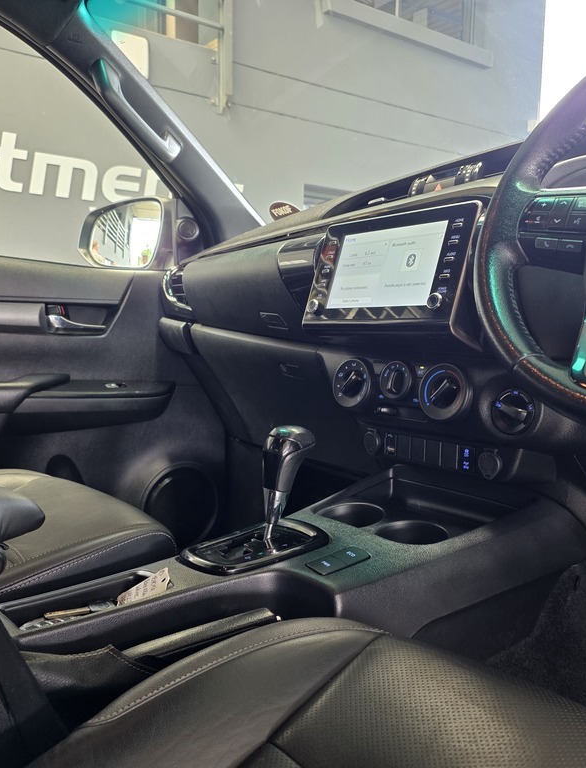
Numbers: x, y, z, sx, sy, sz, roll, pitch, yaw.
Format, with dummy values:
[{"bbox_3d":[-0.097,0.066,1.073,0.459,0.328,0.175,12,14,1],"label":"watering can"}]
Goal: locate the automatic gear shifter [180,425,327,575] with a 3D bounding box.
[{"bbox_3d":[-0.038,0.122,0.762,0.164,0.146,0.090,-3,5,-40],"label":"automatic gear shifter"}]

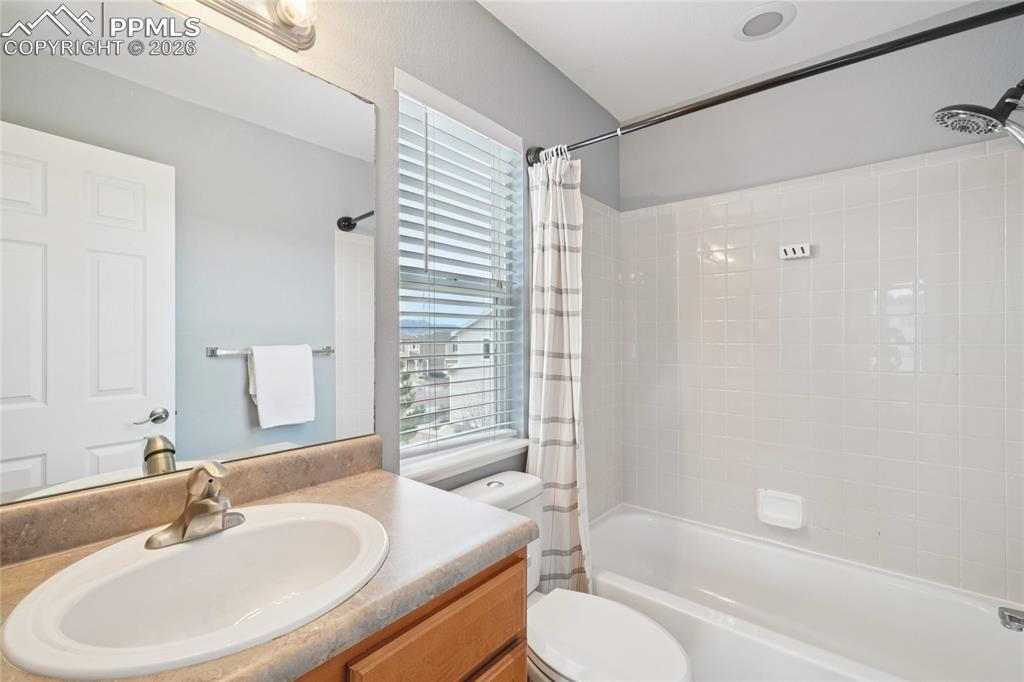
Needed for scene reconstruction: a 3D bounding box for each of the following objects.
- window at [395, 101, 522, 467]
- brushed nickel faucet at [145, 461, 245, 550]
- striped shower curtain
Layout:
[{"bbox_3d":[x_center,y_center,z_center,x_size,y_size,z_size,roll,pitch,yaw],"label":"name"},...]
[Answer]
[{"bbox_3d":[-0.175,-0.189,1.500,0.095,1.115,0.585,1,1,40],"label":"window"},{"bbox_3d":[-0.540,0.281,0.751,0.140,0.140,0.150,1,1,40],"label":"brushed nickel faucet"},{"bbox_3d":[0.182,0.184,1.652,0.240,1.820,0.150,1,1,40],"label":"striped shower curtain"}]

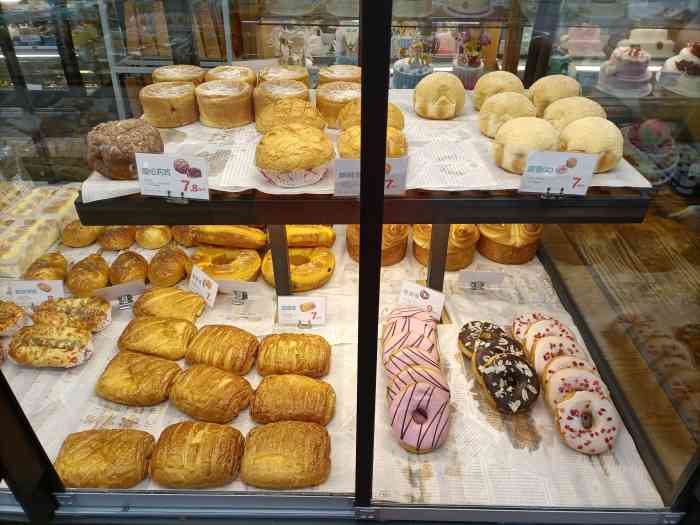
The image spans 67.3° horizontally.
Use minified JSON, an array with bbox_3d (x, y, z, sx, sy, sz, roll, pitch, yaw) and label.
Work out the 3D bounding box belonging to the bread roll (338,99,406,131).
[{"bbox_3d":[0.030,-0.198,0.757,0.097,0.070,0.097,1,33,3],"label":"bread roll"}]

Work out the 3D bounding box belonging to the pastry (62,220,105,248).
[{"bbox_3d":[-0.619,-0.067,1.214,0.083,0.048,0.083,0,34,3],"label":"pastry"}]

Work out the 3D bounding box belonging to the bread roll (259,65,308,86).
[{"bbox_3d":[-0.123,-0.337,1.001,0.096,0.057,0.096,-1,34,1],"label":"bread roll"}]

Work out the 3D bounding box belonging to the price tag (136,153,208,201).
[{"bbox_3d":[-0.209,-0.102,0.626,0.082,0.053,0.004,4,32,-3],"label":"price tag"}]

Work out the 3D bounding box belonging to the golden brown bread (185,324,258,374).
[{"bbox_3d":[-0.214,0.140,0.875,0.117,0.045,0.089,10,37,14],"label":"golden brown bread"}]

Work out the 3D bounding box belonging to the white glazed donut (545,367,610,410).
[{"bbox_3d":[0.317,0.189,0.732,0.086,0.033,0.086,1,72,1],"label":"white glazed donut"}]

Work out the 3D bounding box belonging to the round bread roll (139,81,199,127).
[{"bbox_3d":[-0.309,-0.272,0.906,0.091,0.054,0.091,0,34,0],"label":"round bread roll"}]

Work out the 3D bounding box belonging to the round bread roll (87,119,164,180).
[{"bbox_3d":[-0.304,-0.154,0.716,0.097,0.073,0.097,0,34,0],"label":"round bread roll"}]

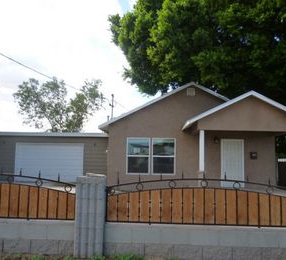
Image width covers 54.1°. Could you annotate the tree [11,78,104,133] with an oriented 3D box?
[{"bbox_3d":[-7.968,-0.696,25.653,8.300,8.200,7.400,1,-5,0],"label":"tree"}]

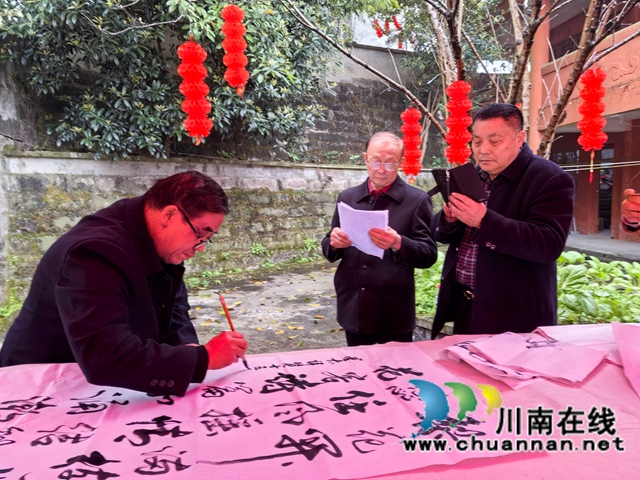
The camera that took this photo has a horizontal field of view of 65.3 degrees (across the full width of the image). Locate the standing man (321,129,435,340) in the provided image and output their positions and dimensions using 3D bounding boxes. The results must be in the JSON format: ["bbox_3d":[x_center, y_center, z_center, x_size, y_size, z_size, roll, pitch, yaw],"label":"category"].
[{"bbox_3d":[0.280,0.330,2.380,0.570,1.660,0.450,2,6,22],"label":"standing man"}]

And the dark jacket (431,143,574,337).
[{"bbox_3d":[0.690,0.035,1.900,0.480,0.800,0.580,-4,7,-38],"label":"dark jacket"}]

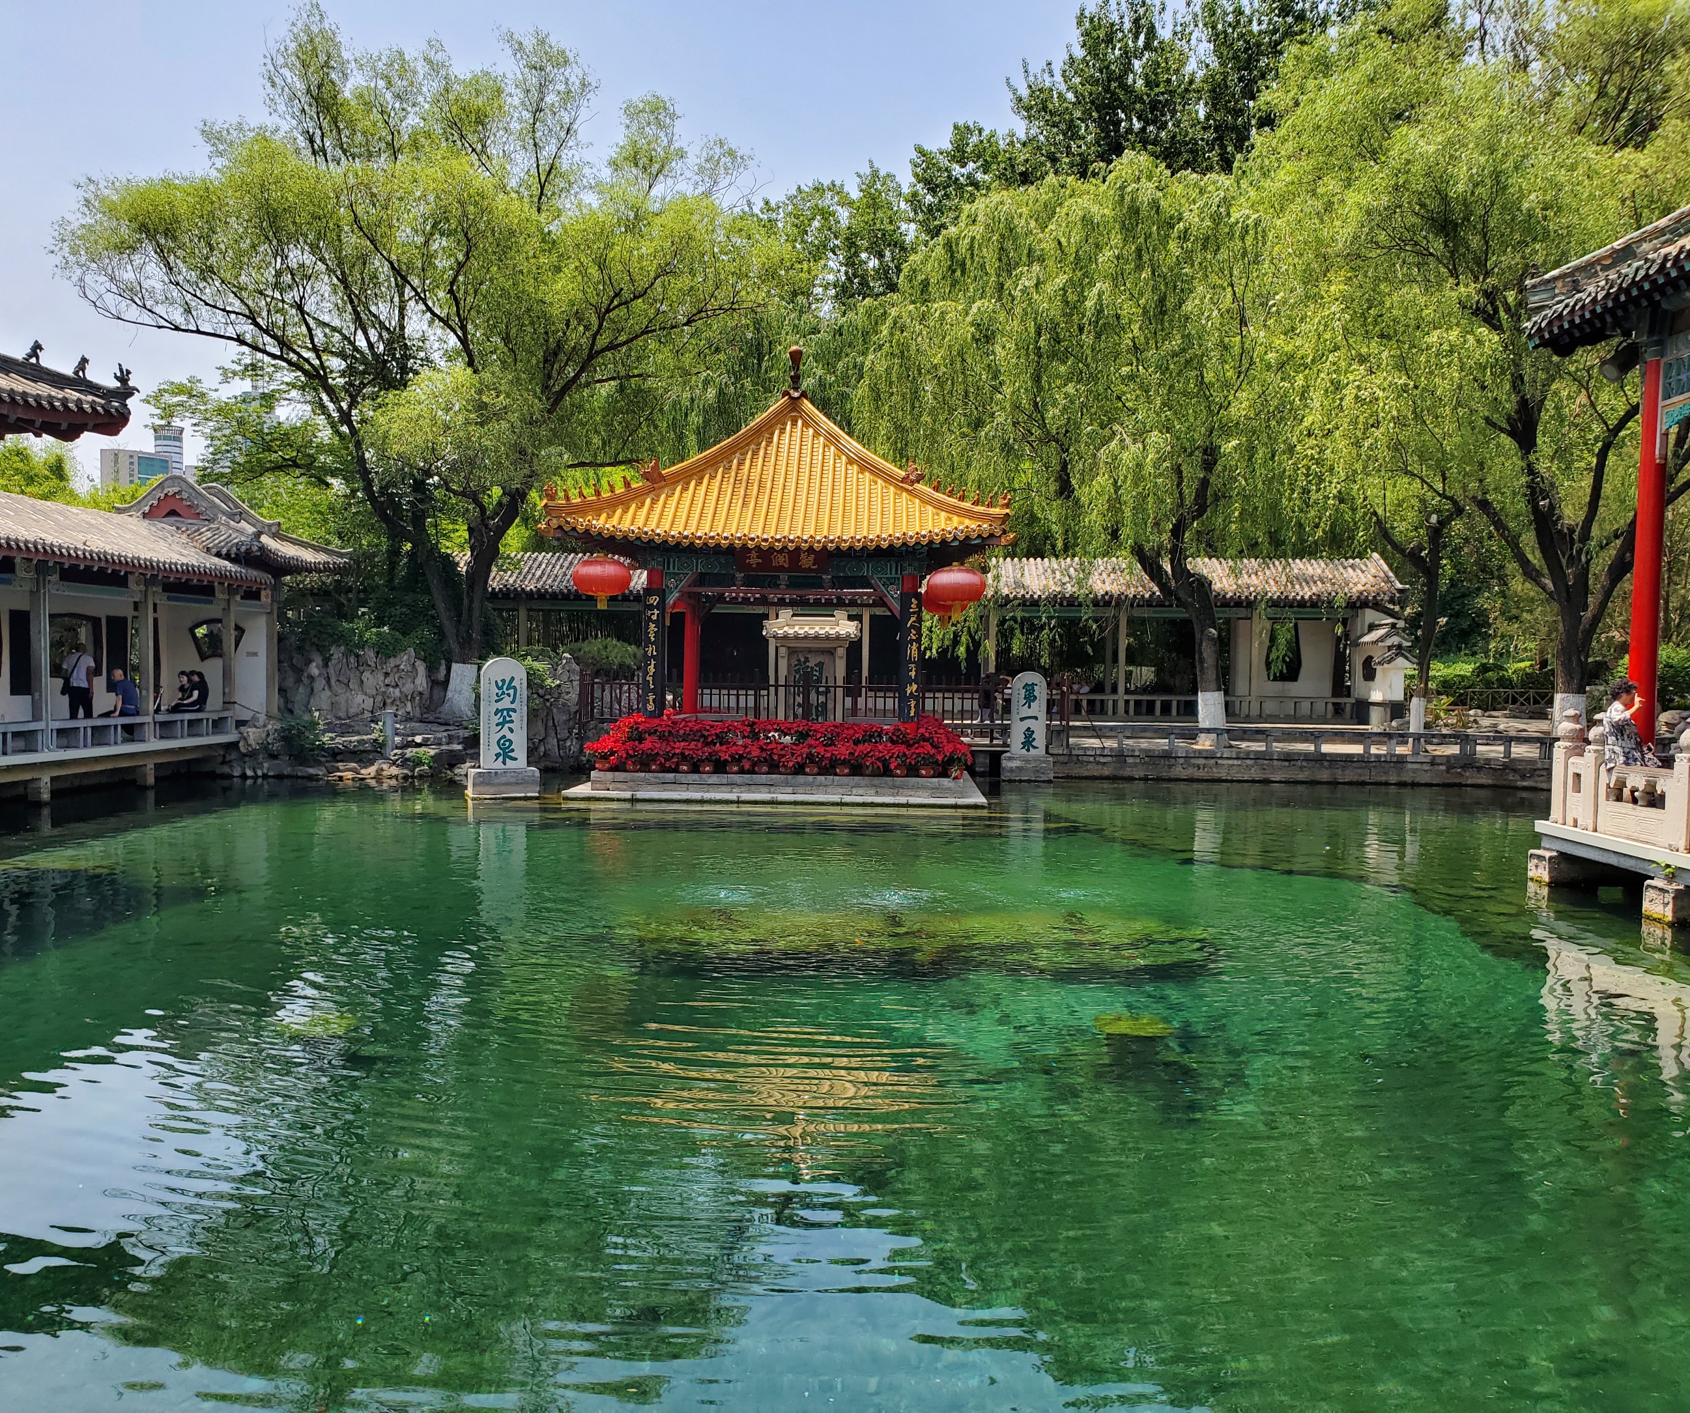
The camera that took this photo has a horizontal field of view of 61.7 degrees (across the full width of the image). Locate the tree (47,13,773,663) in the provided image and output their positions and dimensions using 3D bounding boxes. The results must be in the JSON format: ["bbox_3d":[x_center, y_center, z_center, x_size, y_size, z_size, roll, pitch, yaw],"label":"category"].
[{"bbox_3d":[-8.345,-6.732,28.200,14.500,14.300,12.500,1,2,3],"label":"tree"}]

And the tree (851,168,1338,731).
[{"bbox_3d":[5.087,-5.178,29.200,9.700,12.000,9.300,1,2,3],"label":"tree"}]

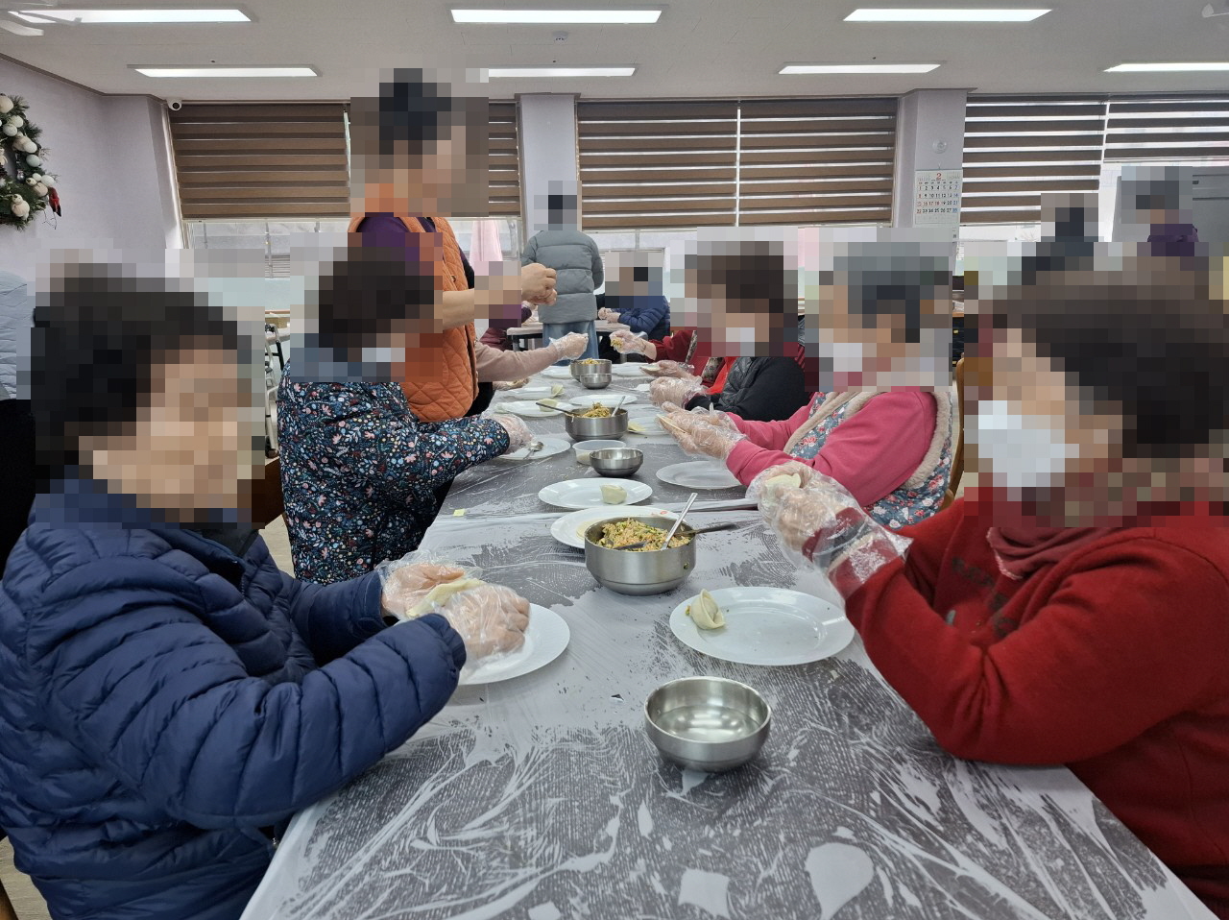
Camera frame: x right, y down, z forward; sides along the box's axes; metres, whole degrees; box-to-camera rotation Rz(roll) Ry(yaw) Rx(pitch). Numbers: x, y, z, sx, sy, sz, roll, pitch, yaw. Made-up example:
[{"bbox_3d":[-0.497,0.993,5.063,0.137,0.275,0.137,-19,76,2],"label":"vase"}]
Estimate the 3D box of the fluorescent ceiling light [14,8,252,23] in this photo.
[{"bbox_3d":[-2.683,-2.493,4.568,1.210,0.035,0.235,-3,14,-5],"label":"fluorescent ceiling light"}]

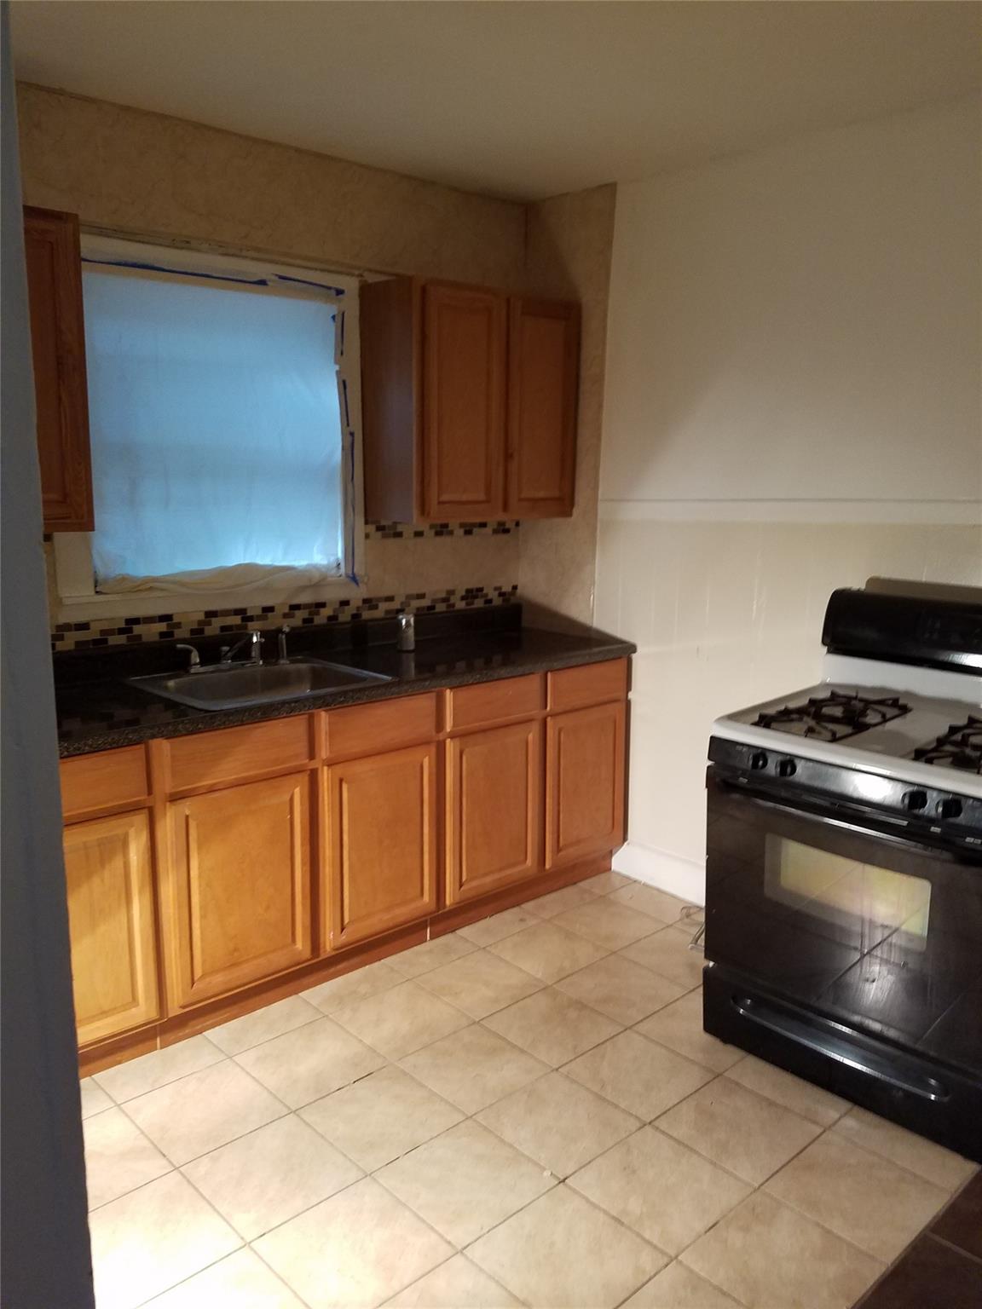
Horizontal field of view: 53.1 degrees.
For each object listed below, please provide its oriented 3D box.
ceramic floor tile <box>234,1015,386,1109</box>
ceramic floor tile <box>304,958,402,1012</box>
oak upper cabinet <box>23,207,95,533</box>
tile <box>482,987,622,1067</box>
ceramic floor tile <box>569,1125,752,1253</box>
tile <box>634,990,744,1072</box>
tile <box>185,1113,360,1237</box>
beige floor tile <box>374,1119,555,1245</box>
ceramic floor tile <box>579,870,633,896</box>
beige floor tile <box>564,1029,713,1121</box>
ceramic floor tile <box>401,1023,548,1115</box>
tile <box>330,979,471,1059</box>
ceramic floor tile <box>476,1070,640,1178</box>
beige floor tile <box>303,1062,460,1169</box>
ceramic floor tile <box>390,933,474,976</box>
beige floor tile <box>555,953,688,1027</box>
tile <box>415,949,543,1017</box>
[{"bbox_3d":[-0.469,1.076,2.595,0.299,0.010,0.299,-9,14,-42],"label":"ceramic floor tile"},{"bbox_3d":[-0.408,1.011,2.964,0.299,0.010,0.163,-9,14,-42],"label":"ceramic floor tile"},{"bbox_3d":[-1.314,-0.699,2.439,0.500,0.781,0.326,-9,14,-43],"label":"oak upper cabinet"},{"bbox_3d":[0.177,1.060,2.807,0.300,0.010,0.300,-9,14,-43],"label":"tile"},{"bbox_3d":[0.374,1.176,2.172,0.300,0.010,0.300,-9,14,-43],"label":"ceramic floor tile"},{"bbox_3d":[0.602,1.056,2.769,0.298,0.010,0.298,-9,14,-43],"label":"tile"},{"bbox_3d":[-0.482,1.151,2.176,0.299,0.010,0.299,-9,14,-42],"label":"tile"},{"bbox_3d":[-0.056,1.167,2.182,0.300,0.010,0.300,-9,14,-43],"label":"beige floor tile"},{"bbox_3d":[0.443,0.879,3.739,0.205,0.010,0.143,-9,14,-43],"label":"ceramic floor tile"},{"bbox_3d":[0.385,1.102,2.589,0.300,0.010,0.300,-9,14,-43],"label":"beige floor tile"},{"bbox_3d":[-0.044,1.093,2.601,0.300,0.010,0.300,-9,14,-43],"label":"ceramic floor tile"},{"bbox_3d":[-0.250,1.042,2.798,0.299,0.010,0.299,-9,14,-42],"label":"tile"},{"bbox_3d":[0.163,1.123,2.367,0.299,0.010,0.299,-9,14,-42],"label":"ceramic floor tile"},{"bbox_3d":[-0.262,1.113,2.372,0.298,0.010,0.298,-9,14,-43],"label":"beige floor tile"},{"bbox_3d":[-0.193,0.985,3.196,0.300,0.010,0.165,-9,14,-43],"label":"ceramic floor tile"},{"bbox_3d":[0.400,1.026,3.017,0.300,0.010,0.300,-9,14,-43],"label":"beige floor tile"},{"bbox_3d":[-0.030,1.008,3.001,0.299,0.010,0.299,-9,14,-42],"label":"tile"}]

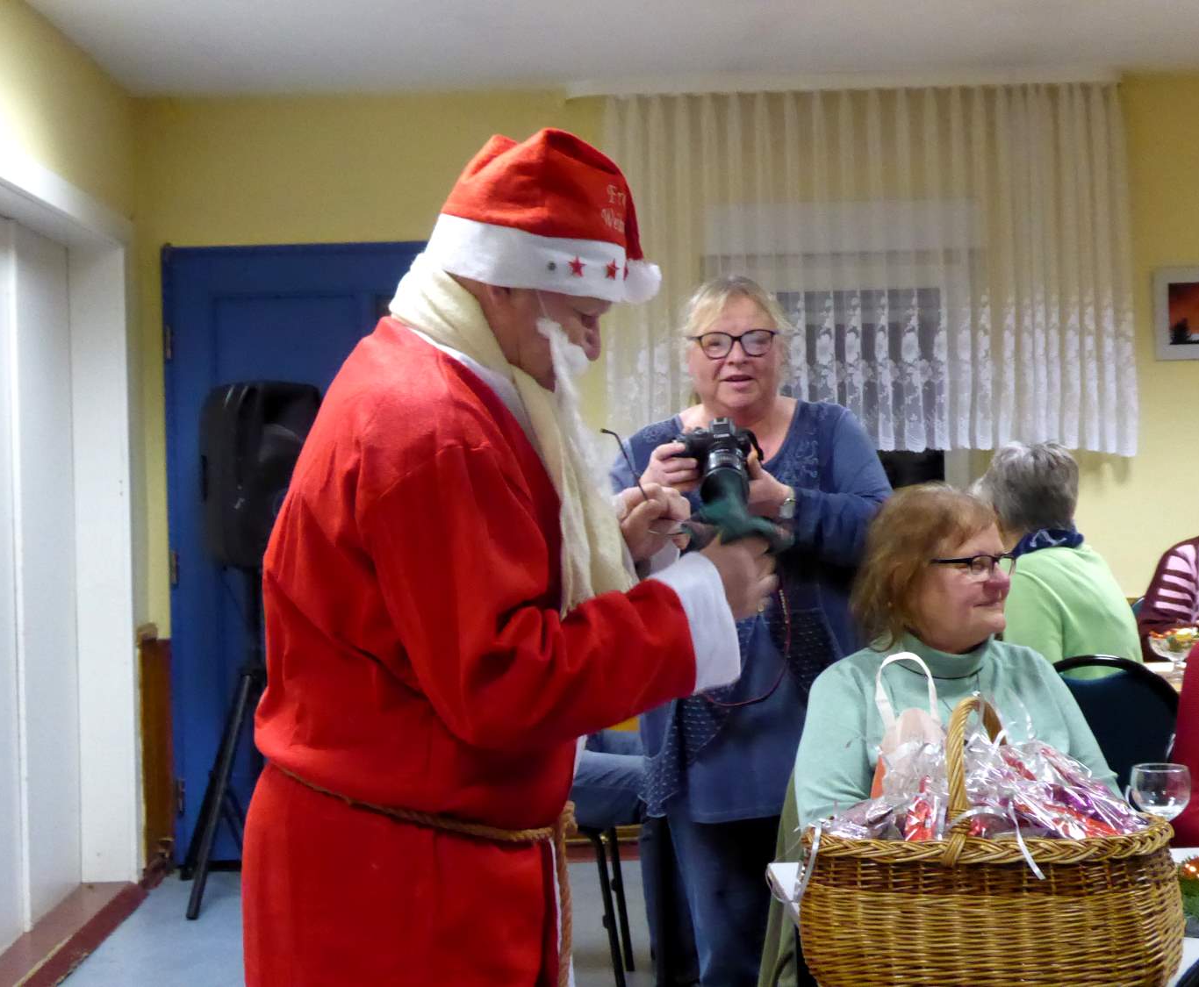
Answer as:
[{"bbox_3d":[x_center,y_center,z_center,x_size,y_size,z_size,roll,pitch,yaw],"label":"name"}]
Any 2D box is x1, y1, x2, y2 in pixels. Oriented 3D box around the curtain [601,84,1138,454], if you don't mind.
[{"bbox_3d":[0.889,-0.723,7.155,1.790,1.240,0.120,-1,0,-1],"label":"curtain"}]

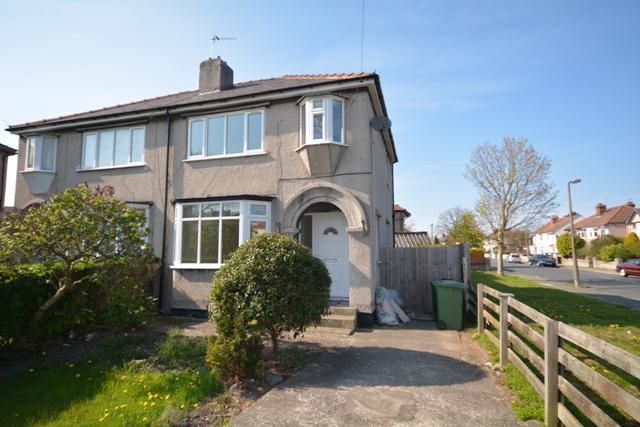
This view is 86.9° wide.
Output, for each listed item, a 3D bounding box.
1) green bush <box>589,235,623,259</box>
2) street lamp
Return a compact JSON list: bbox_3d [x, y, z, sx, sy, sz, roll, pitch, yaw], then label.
[{"bbox_3d":[30.680,3.654,36.300,2.800,2.700,2.800,-2,-6,16],"label":"green bush"},{"bbox_3d":[13.677,1.005,17.804,0.800,5.750,0.280,-2,-6,18],"label":"street lamp"}]

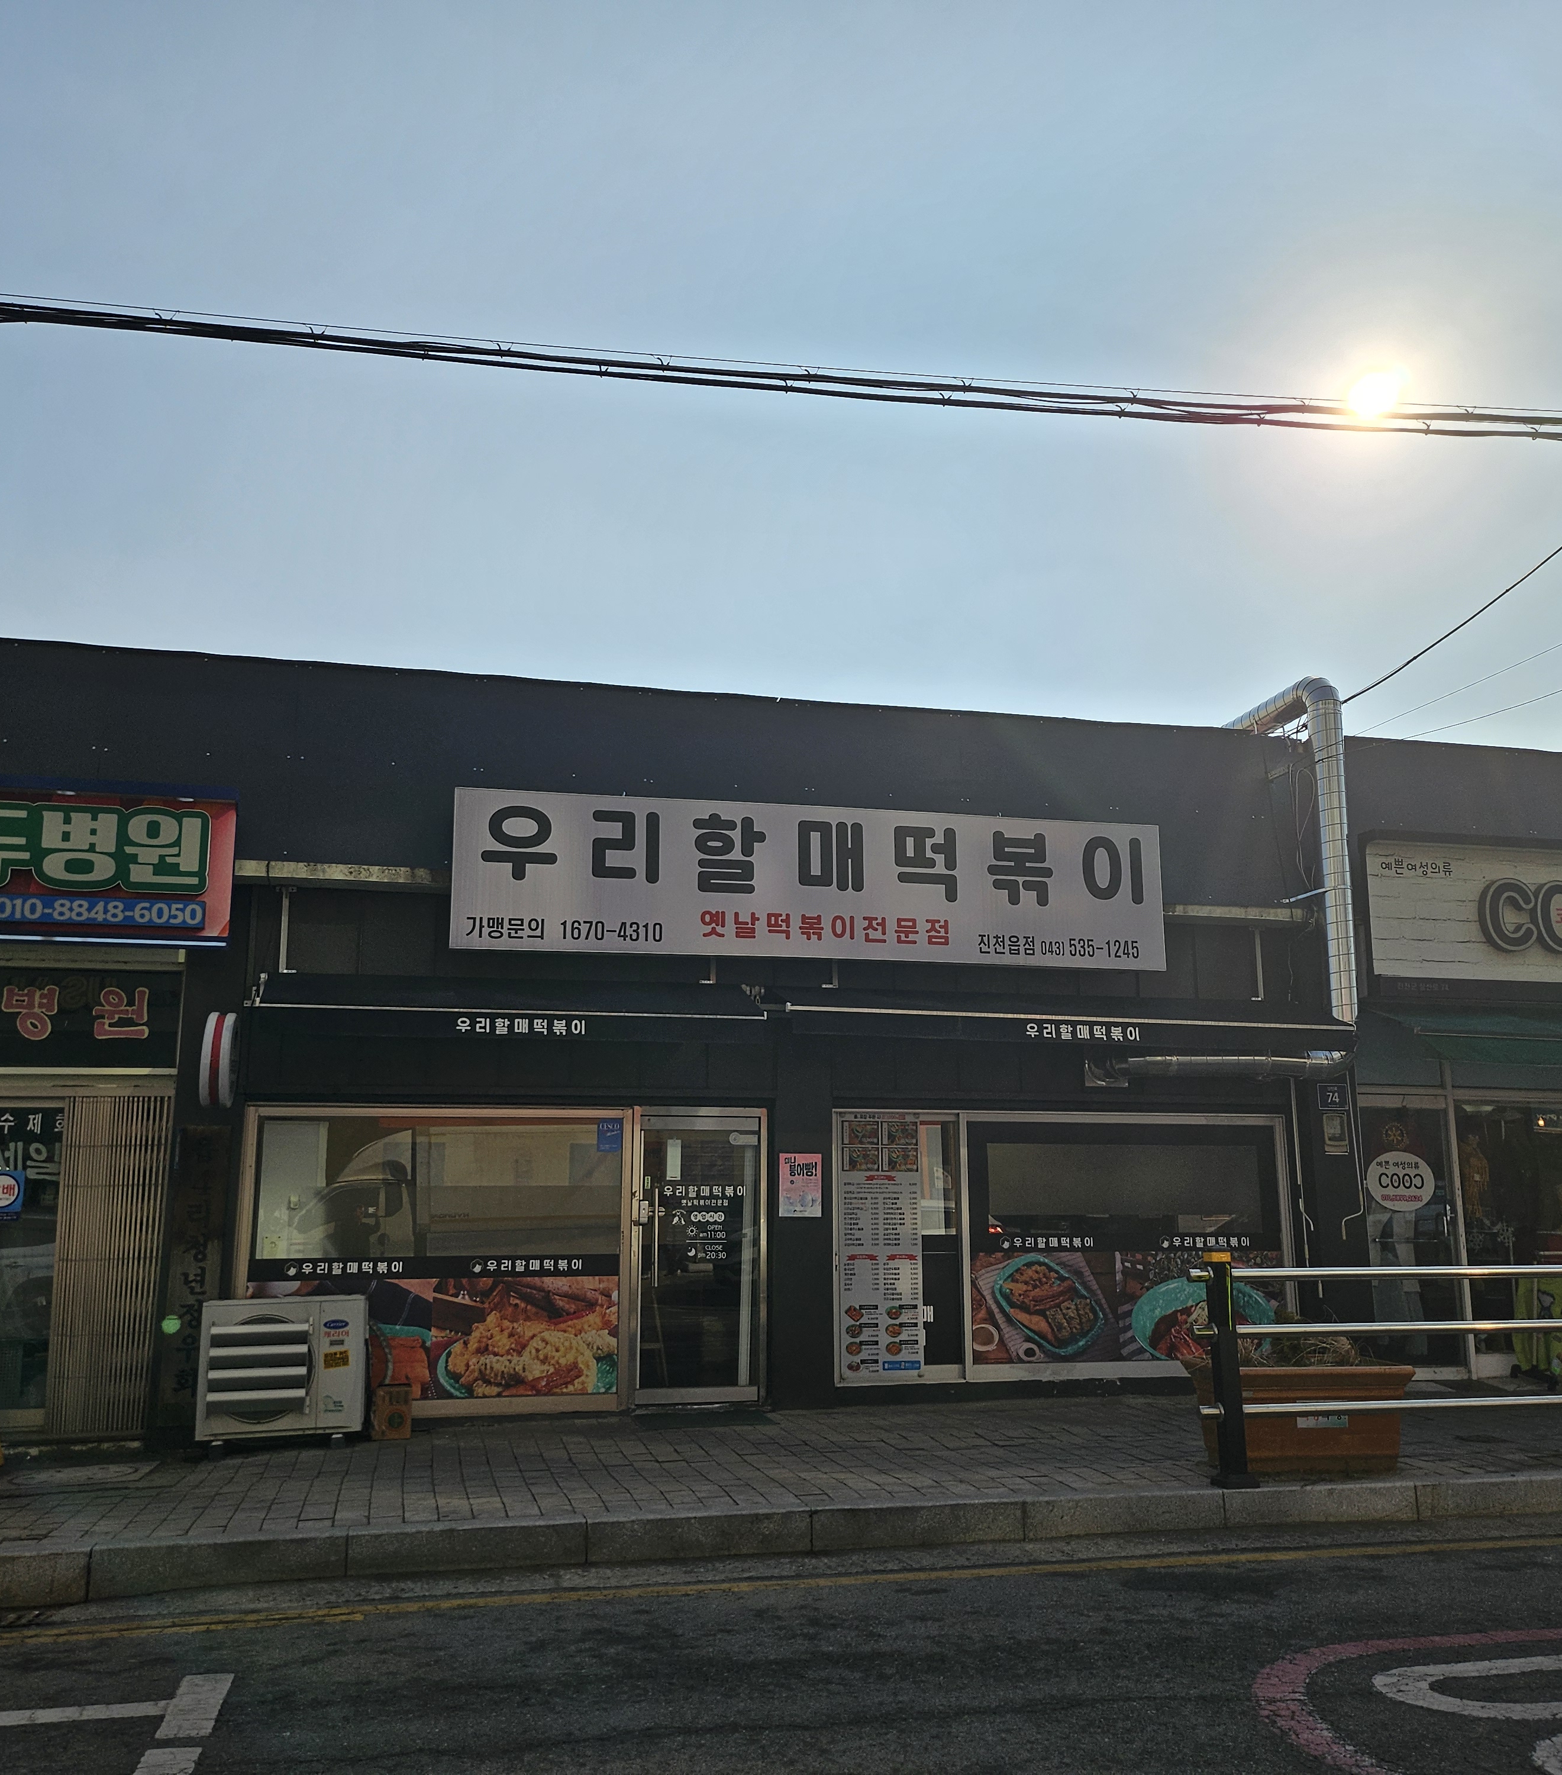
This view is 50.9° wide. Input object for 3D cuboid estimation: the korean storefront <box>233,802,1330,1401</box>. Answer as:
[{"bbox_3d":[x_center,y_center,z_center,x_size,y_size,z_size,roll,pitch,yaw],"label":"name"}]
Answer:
[{"bbox_3d":[0.381,1.444,10.954,7.750,4.010,1.100,3,-11,-14],"label":"korean storefront"}]

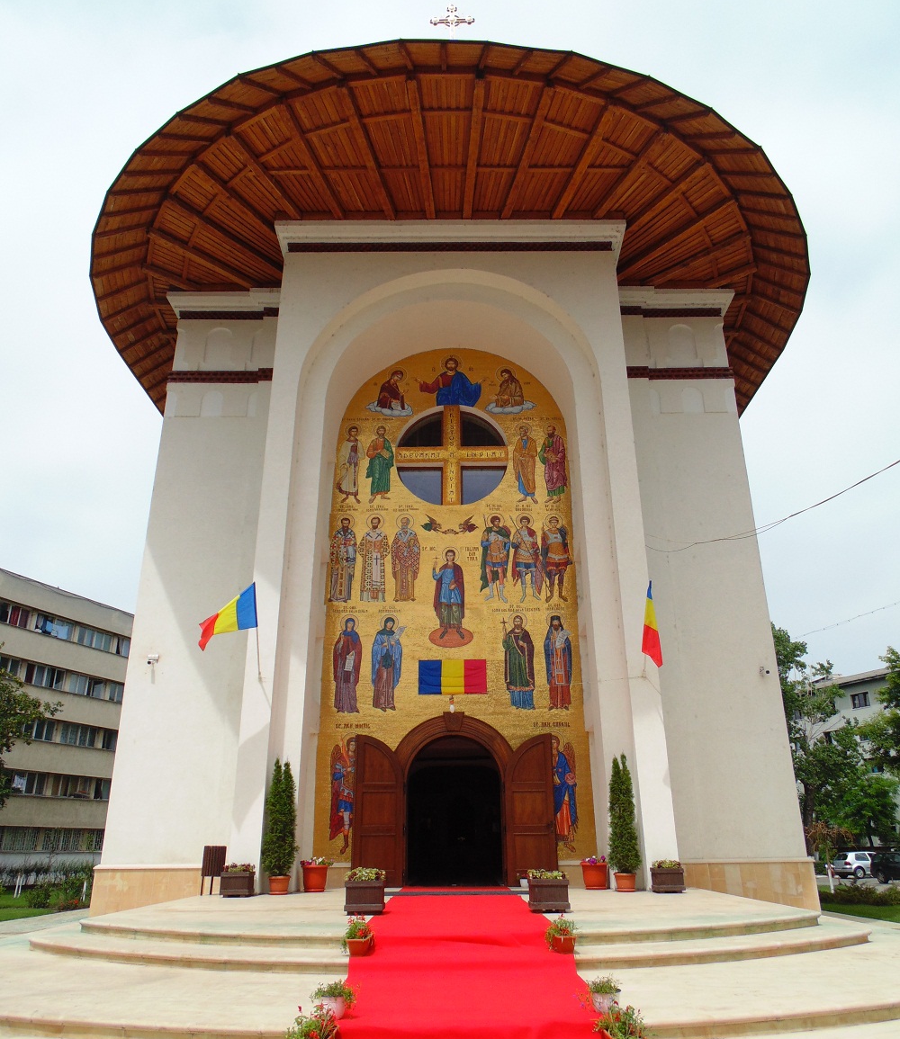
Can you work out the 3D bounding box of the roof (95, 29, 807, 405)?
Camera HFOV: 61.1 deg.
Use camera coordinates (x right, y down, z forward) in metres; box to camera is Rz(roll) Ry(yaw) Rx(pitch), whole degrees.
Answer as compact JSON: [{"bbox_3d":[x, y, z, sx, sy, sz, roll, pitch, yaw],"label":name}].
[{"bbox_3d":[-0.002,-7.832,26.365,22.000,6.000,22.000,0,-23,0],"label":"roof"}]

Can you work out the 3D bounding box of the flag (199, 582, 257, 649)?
[{"bbox_3d":[-4.361,1.923,15.077,1.150,1.250,0.450,0,-23,0],"label":"flag"}]

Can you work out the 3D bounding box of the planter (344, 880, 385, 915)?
[{"bbox_3d":[-1.145,5.024,10.136,0.510,0.390,0.510,0,-23,0],"label":"planter"}]

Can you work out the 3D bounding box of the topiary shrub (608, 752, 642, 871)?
[{"bbox_3d":[3.222,5.467,14.222,0.580,2.090,0.580,0,-23,0],"label":"topiary shrub"}]

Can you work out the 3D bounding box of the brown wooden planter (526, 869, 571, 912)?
[{"bbox_3d":[1.410,5.292,10.898,0.540,0.540,0.500,0,-23,0],"label":"brown wooden planter"}]

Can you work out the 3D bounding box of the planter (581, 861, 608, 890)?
[{"bbox_3d":[2.839,7.005,15.002,0.520,0.530,0.520,0,-23,0],"label":"planter"}]

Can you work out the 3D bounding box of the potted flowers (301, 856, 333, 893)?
[{"bbox_3d":[-2.535,6.739,14.470,0.570,0.590,0.540,0,-23,0],"label":"potted flowers"}]

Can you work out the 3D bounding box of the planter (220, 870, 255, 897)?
[{"bbox_3d":[-3.888,6.687,13.993,0.520,0.420,0.470,0,-23,0],"label":"planter"}]

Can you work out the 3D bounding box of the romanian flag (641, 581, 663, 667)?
[{"bbox_3d":[4.125,2.134,15.572,0.360,1.680,0.500,0,-23,0],"label":"romanian flag"}]

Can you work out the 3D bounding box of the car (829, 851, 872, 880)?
[{"bbox_3d":[26.582,21.907,48.368,4.150,1.440,1.735,3,-23,-8],"label":"car"}]

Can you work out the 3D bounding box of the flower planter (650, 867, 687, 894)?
[{"bbox_3d":[4.006,6.635,13.993,0.520,0.420,0.470,0,-23,0],"label":"flower planter"}]

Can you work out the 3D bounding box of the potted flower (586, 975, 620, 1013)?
[{"bbox_3d":[1.123,3.495,5.605,0.240,0.245,0.230,0,-23,0],"label":"potted flower"}]

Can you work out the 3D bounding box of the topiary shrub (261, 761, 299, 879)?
[{"bbox_3d":[-3.163,5.533,14.238,0.620,2.100,0.600,0,-23,0],"label":"topiary shrub"}]

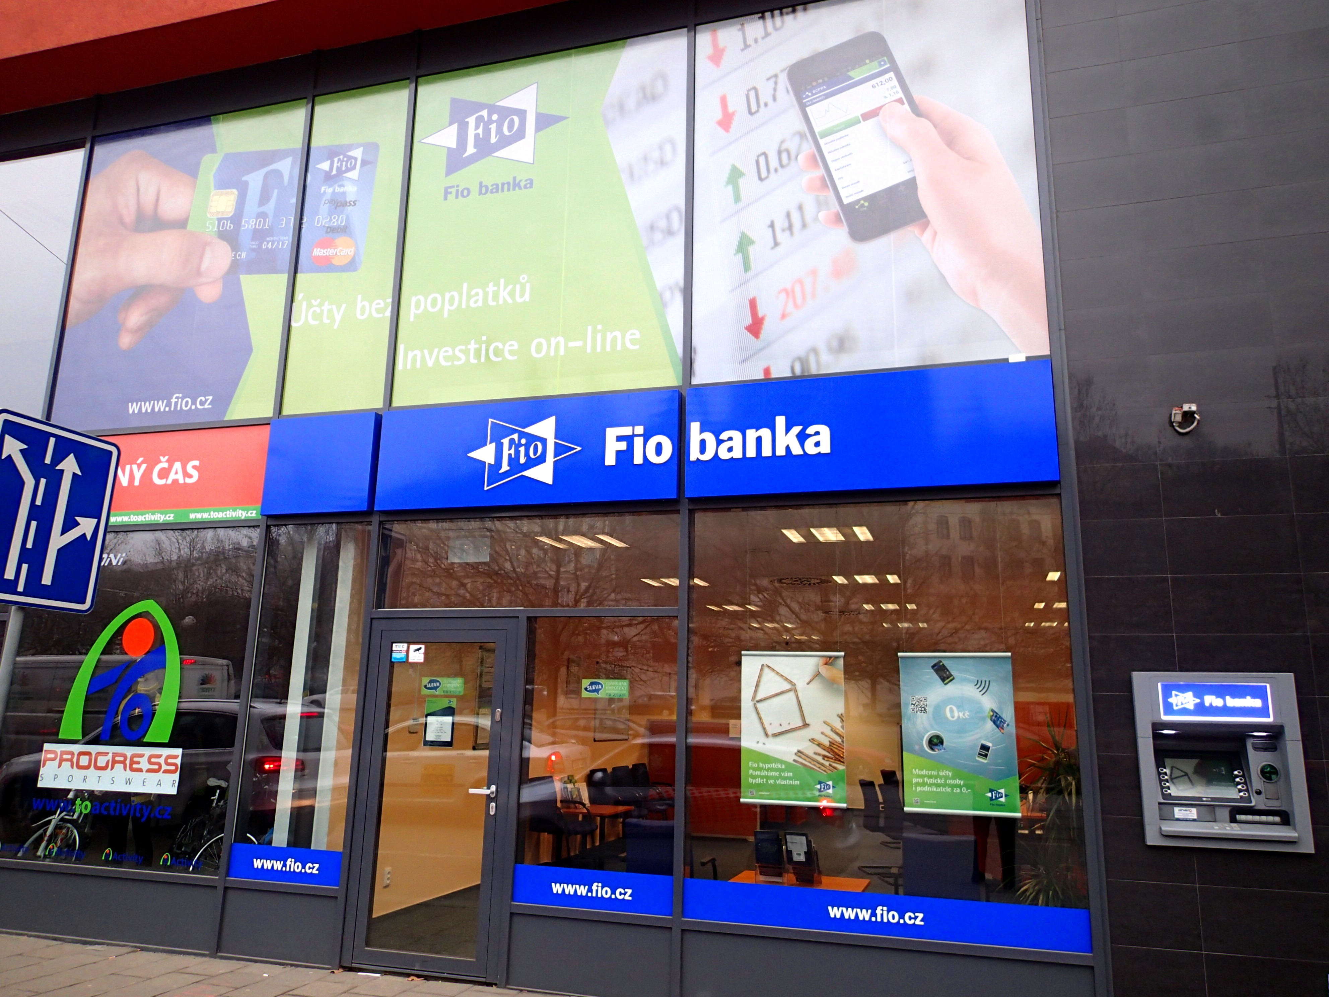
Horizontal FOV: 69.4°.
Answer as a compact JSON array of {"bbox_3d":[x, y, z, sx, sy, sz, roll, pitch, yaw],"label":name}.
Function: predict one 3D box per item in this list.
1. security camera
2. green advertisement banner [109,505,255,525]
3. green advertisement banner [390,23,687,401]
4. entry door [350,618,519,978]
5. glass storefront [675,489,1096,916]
[{"bbox_3d":[2.731,-0.416,5.042,0.106,0.154,0.130,-2,-12,16],"label":"security camera"},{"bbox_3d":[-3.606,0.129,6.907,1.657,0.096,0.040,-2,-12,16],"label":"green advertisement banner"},{"bbox_3d":[-0.858,-1.914,6.560,2.070,2.546,0.040,-2,-12,16],"label":"green advertisement banner"},{"bbox_3d":[-1.403,1.787,5.919,0.992,2.088,0.080,-2,-12,16],"label":"entry door"},{"bbox_3d":[1.137,1.102,5.297,2.097,2.199,0.060,-2,-12,16],"label":"glass storefront"}]

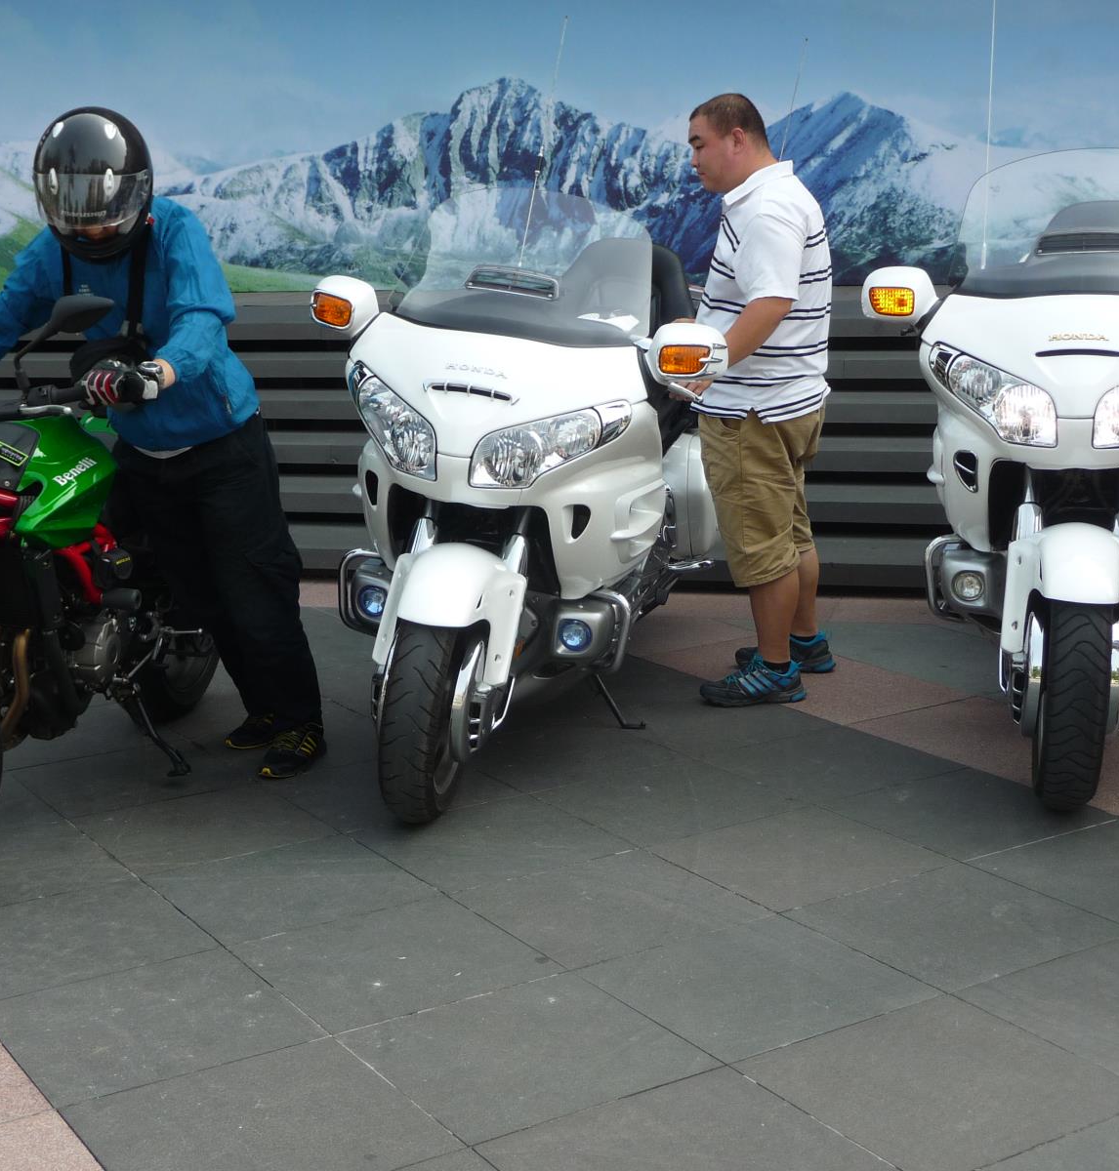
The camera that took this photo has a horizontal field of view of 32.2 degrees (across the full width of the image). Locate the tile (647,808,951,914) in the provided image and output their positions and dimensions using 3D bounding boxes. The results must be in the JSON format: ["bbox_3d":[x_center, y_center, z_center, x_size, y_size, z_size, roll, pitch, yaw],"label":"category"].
[{"bbox_3d":[0.524,0.609,4.287,0.497,0.025,0.497,-9,14,-31],"label":"tile"}]

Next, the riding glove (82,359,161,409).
[{"bbox_3d":[-0.969,-0.445,4.290,0.110,0.105,0.150,10,16,44],"label":"riding glove"}]

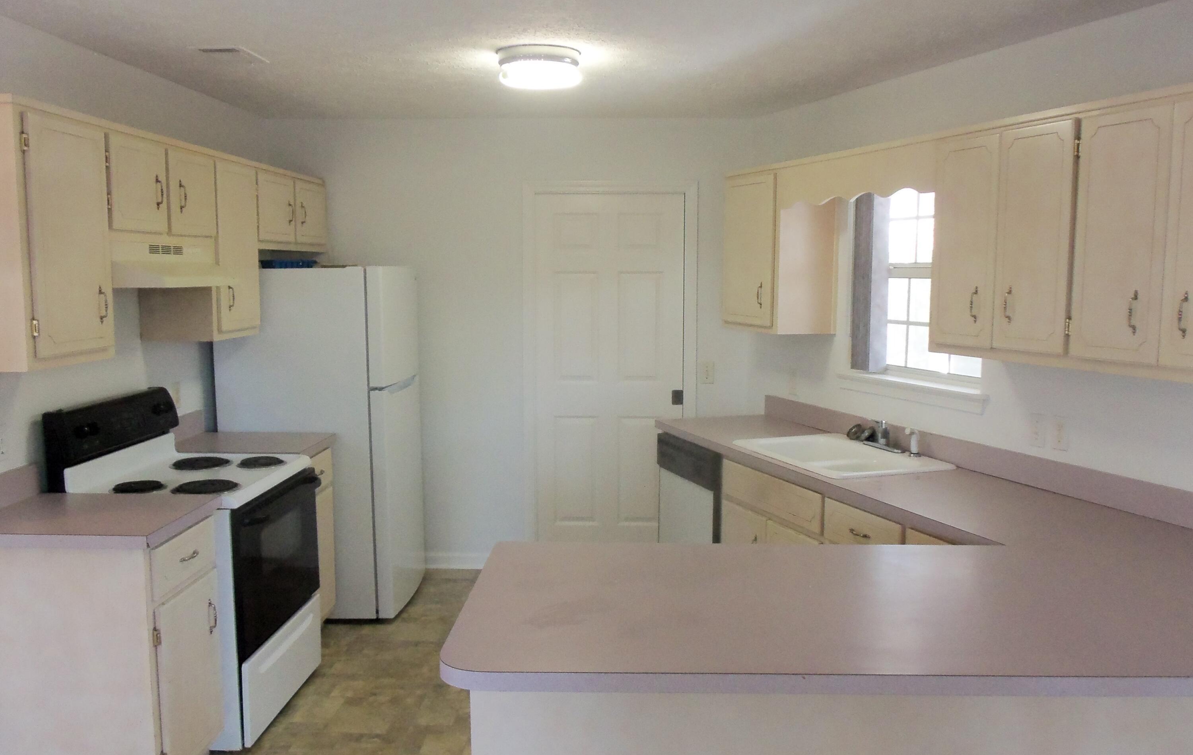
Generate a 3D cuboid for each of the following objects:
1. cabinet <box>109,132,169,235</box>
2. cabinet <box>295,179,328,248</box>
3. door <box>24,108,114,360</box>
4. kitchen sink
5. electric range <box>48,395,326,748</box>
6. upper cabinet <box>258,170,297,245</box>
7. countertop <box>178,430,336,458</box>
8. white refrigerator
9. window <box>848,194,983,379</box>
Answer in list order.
[{"bbox_3d":[-1.706,-0.653,3.313,0.318,0.333,0.389,0,6,3],"label":"cabinet"},{"bbox_3d":[-1.612,-0.836,4.995,0.318,0.343,0.444,0,6,3],"label":"cabinet"},{"bbox_3d":[-1.565,-0.412,2.874,0.022,0.674,0.391,0,6,3],"label":"door"},{"bbox_3d":[0.972,0.393,3.925,0.550,0.182,0.848,-3,7,-21],"label":"kitchen sink"},{"bbox_3d":[-1.495,0.672,3.638,0.697,1.192,0.773,0,6,3],"label":"electric range"},{"bbox_3d":[-1.637,-0.785,4.537,0.318,0.343,0.480,0,6,3],"label":"upper cabinet"},{"bbox_3d":[-1.506,0.303,4.216,0.626,0.040,0.485,0,6,3],"label":"countertop"},{"bbox_3d":[-1.335,0.288,4.886,0.853,1.677,0.737,0,6,3],"label":"white refrigerator"},{"bbox_3d":[1.306,-0.410,3.929,0.101,0.848,0.833,-3,7,-21],"label":"window"}]

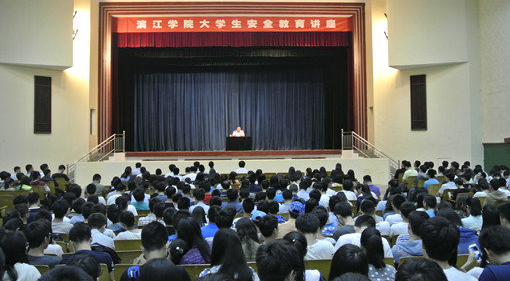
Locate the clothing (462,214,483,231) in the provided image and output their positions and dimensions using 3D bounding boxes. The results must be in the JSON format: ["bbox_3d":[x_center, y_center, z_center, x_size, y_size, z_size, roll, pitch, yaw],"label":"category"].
[{"bbox_3d":[3.020,1.300,5.850,0.430,0.580,0.300,0,0,-6],"label":"clothing"}]

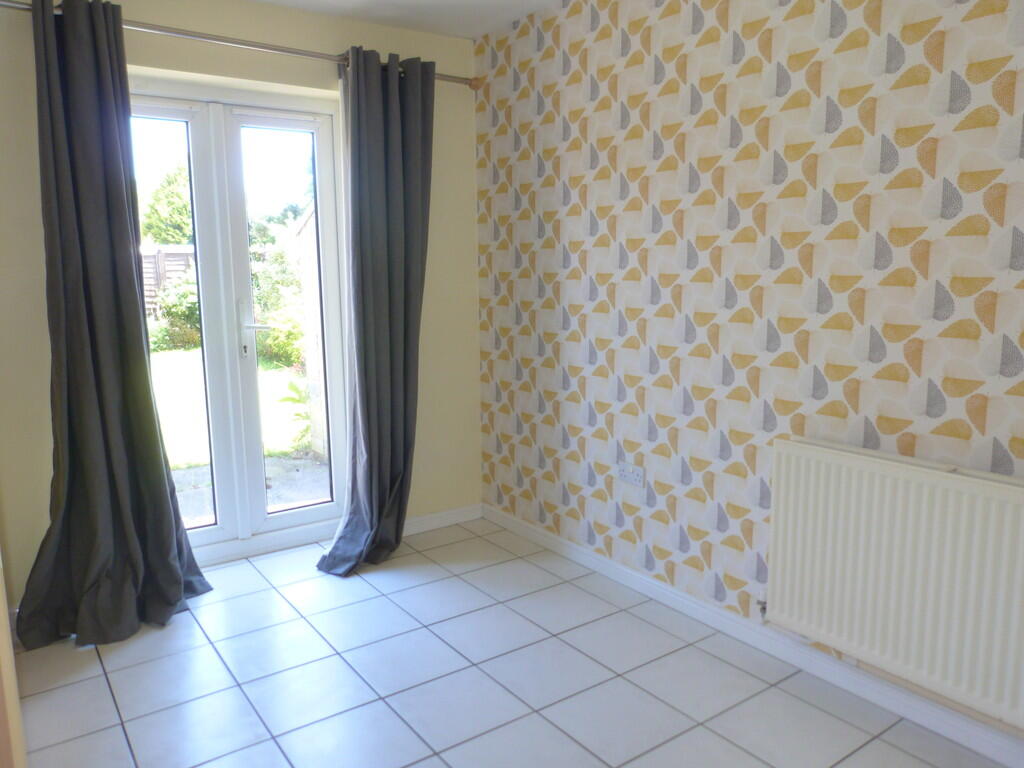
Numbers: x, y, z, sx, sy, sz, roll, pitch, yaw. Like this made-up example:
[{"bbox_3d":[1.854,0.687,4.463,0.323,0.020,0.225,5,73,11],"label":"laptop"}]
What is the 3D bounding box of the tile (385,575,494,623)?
[{"bbox_3d":[-0.281,0.870,2.974,0.334,0.012,0.334,-6,10,-35],"label":"tile"}]

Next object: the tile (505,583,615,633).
[{"bbox_3d":[0.189,0.869,2.878,0.332,0.010,0.332,-6,10,-35],"label":"tile"}]

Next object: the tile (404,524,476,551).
[{"bbox_3d":[-0.365,0.765,3.643,0.332,0.010,0.221,-6,10,-35],"label":"tile"}]

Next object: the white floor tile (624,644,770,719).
[{"bbox_3d":[0.582,0.950,2.353,0.334,0.012,0.334,-6,10,-35],"label":"white floor tile"}]

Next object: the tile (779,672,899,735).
[{"bbox_3d":[0.983,0.964,2.227,0.166,0.012,0.334,-6,10,-35],"label":"tile"}]

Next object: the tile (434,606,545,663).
[{"bbox_3d":[-0.083,0.893,2.665,0.329,0.010,0.329,-6,10,-35],"label":"tile"}]

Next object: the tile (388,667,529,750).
[{"bbox_3d":[-0.163,0.975,2.237,0.334,0.012,0.334,-6,10,-35],"label":"tile"}]

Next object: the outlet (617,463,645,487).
[{"bbox_3d":[0.468,0.368,2.973,0.012,0.087,0.147,-6,10,-35],"label":"outlet"}]

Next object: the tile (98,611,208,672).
[{"bbox_3d":[-1.299,0.925,2.665,0.334,0.012,0.334,-6,10,-35],"label":"tile"}]

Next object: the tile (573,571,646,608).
[{"bbox_3d":[0.395,0.853,3.042,0.166,0.012,0.334,-6,10,-35],"label":"tile"}]

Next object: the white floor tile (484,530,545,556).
[{"bbox_3d":[0.003,0.779,3.585,0.166,0.012,0.334,-6,10,-35],"label":"white floor tile"}]

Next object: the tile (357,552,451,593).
[{"bbox_3d":[-0.474,0.826,3.225,0.332,0.010,0.332,-6,10,-35],"label":"tile"}]

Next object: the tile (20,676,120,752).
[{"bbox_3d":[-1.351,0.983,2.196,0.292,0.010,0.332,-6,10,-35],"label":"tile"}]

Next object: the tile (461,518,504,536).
[{"bbox_3d":[-0.166,0.742,3.784,0.151,0.010,0.221,-6,10,-35],"label":"tile"}]

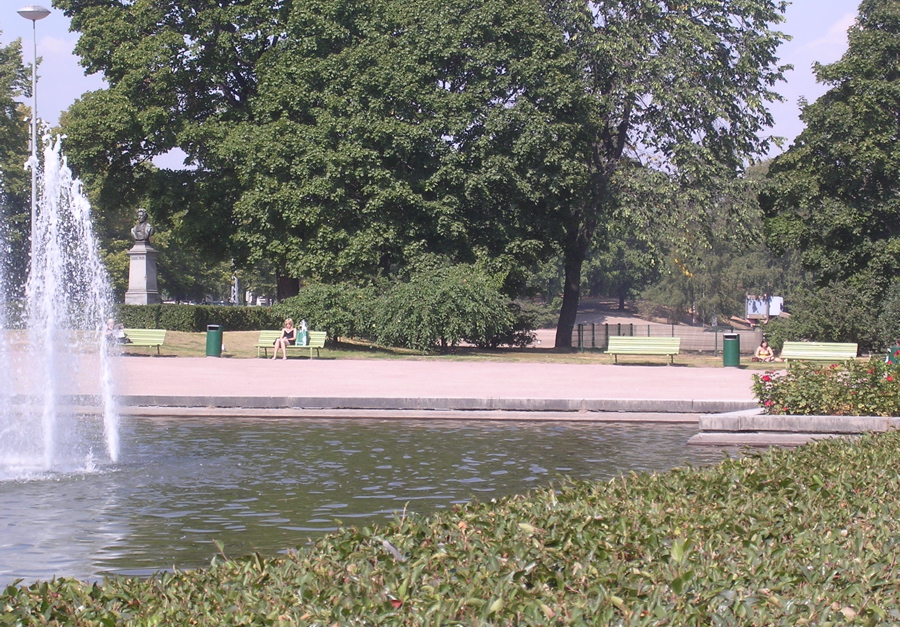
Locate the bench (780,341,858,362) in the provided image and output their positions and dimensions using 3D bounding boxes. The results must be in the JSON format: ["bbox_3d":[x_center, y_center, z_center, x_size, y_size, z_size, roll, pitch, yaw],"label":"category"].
[{"bbox_3d":[10.381,1.216,84.000,2.150,0.860,0.680,0,0,19],"label":"bench"}]

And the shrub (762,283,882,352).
[{"bbox_3d":[11.832,0.161,96.000,3.800,2.250,3.000,0,0,0],"label":"shrub"}]

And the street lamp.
[{"bbox_3d":[-13.947,-4.850,100.000,1.100,11.000,1.100,0,0,0],"label":"street lamp"}]

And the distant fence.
[{"bbox_3d":[6.620,0.776,91.000,6.100,0.920,0.120,1,2,22],"label":"distant fence"}]

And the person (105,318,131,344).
[{"bbox_3d":[-10.204,0.744,90.800,0.580,1.180,0.800,0,0,18],"label":"person"}]

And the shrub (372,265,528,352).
[{"bbox_3d":[0.016,-0.157,93.700,4.600,2.650,4.000,0,2,10],"label":"shrub"}]

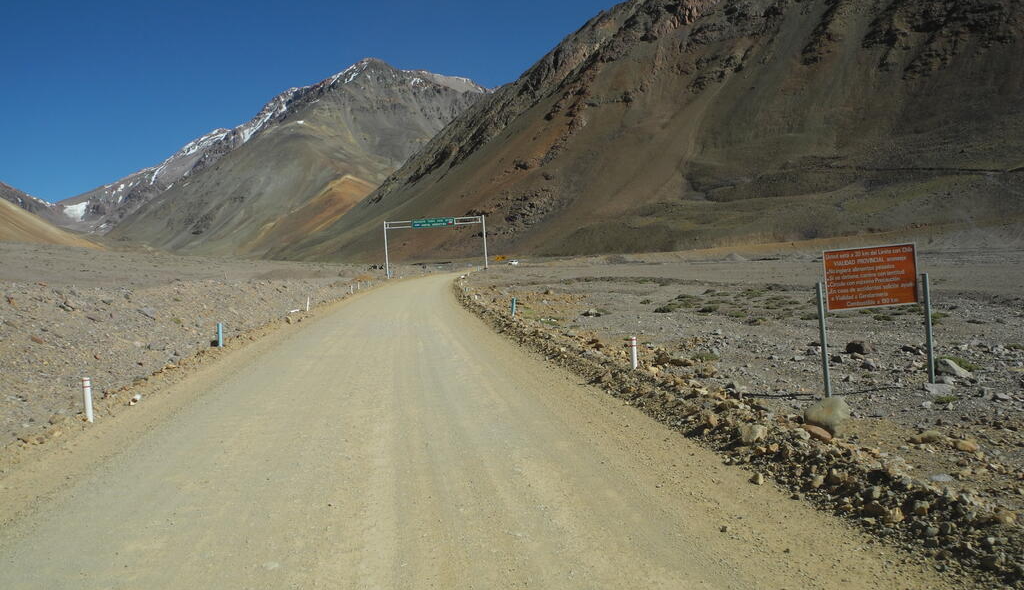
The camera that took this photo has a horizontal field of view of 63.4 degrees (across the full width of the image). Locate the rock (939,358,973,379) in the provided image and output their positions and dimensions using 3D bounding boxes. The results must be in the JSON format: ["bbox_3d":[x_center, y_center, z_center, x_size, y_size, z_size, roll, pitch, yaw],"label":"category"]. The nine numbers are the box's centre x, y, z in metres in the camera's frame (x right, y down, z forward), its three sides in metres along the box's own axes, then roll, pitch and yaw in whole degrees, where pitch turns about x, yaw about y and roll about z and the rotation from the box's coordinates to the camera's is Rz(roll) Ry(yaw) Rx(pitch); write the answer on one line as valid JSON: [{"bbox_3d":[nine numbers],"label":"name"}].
[{"bbox_3d":[6.758,1.120,12.631,0.470,0.250,0.360,-5,3,2],"label":"rock"}]

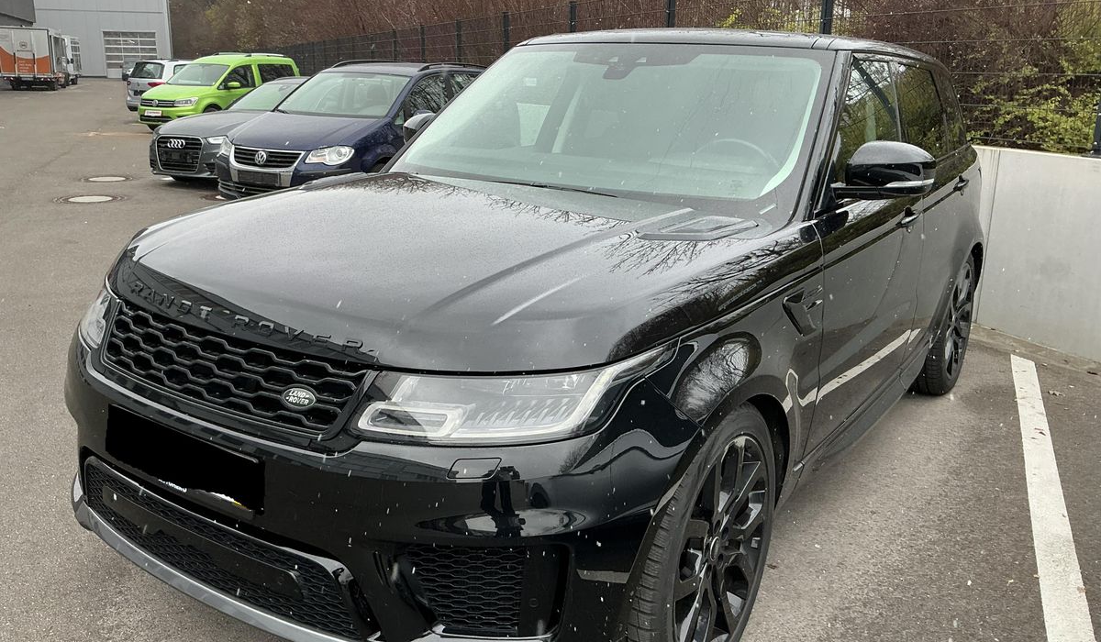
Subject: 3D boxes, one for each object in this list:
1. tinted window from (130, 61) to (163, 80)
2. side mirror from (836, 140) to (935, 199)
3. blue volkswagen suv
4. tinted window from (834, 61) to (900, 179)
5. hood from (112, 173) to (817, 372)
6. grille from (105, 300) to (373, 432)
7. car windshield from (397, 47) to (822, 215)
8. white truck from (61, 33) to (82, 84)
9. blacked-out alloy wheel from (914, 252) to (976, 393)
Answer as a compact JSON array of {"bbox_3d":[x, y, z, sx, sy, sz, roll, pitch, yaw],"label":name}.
[{"bbox_3d":[-10.773,-6.685,23.764,1.250,0.480,0.140,11,-4,30],"label":"tinted window"},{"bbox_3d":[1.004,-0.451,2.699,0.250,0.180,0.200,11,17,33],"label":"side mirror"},{"bbox_3d":[-1.837,-2.179,10.351,1.840,1.680,4.410,9,17,24],"label":"blue volkswagen suv"},{"bbox_3d":[1.114,-0.723,3.179,0.060,0.430,1.000,-5,8,36],"label":"tinted window"},{"bbox_3d":[-0.384,-0.185,2.543,1.890,0.250,1.450,11,17,33],"label":"hood"},{"bbox_3d":[-0.744,0.110,2.056,0.900,0.180,0.090,12,-2,33],"label":"grille"},{"bbox_3d":[0.181,-0.707,3.197,1.540,0.150,0.900,12,55,33],"label":"car windshield"},{"bbox_3d":[-33.400,-17.600,60.200,2.300,3.100,6.400,-5,15,-23],"label":"white truck"},{"bbox_3d":[1.999,-0.022,4.643,0.280,0.780,0.780,12,18,33],"label":"blacked-out alloy wheel"}]

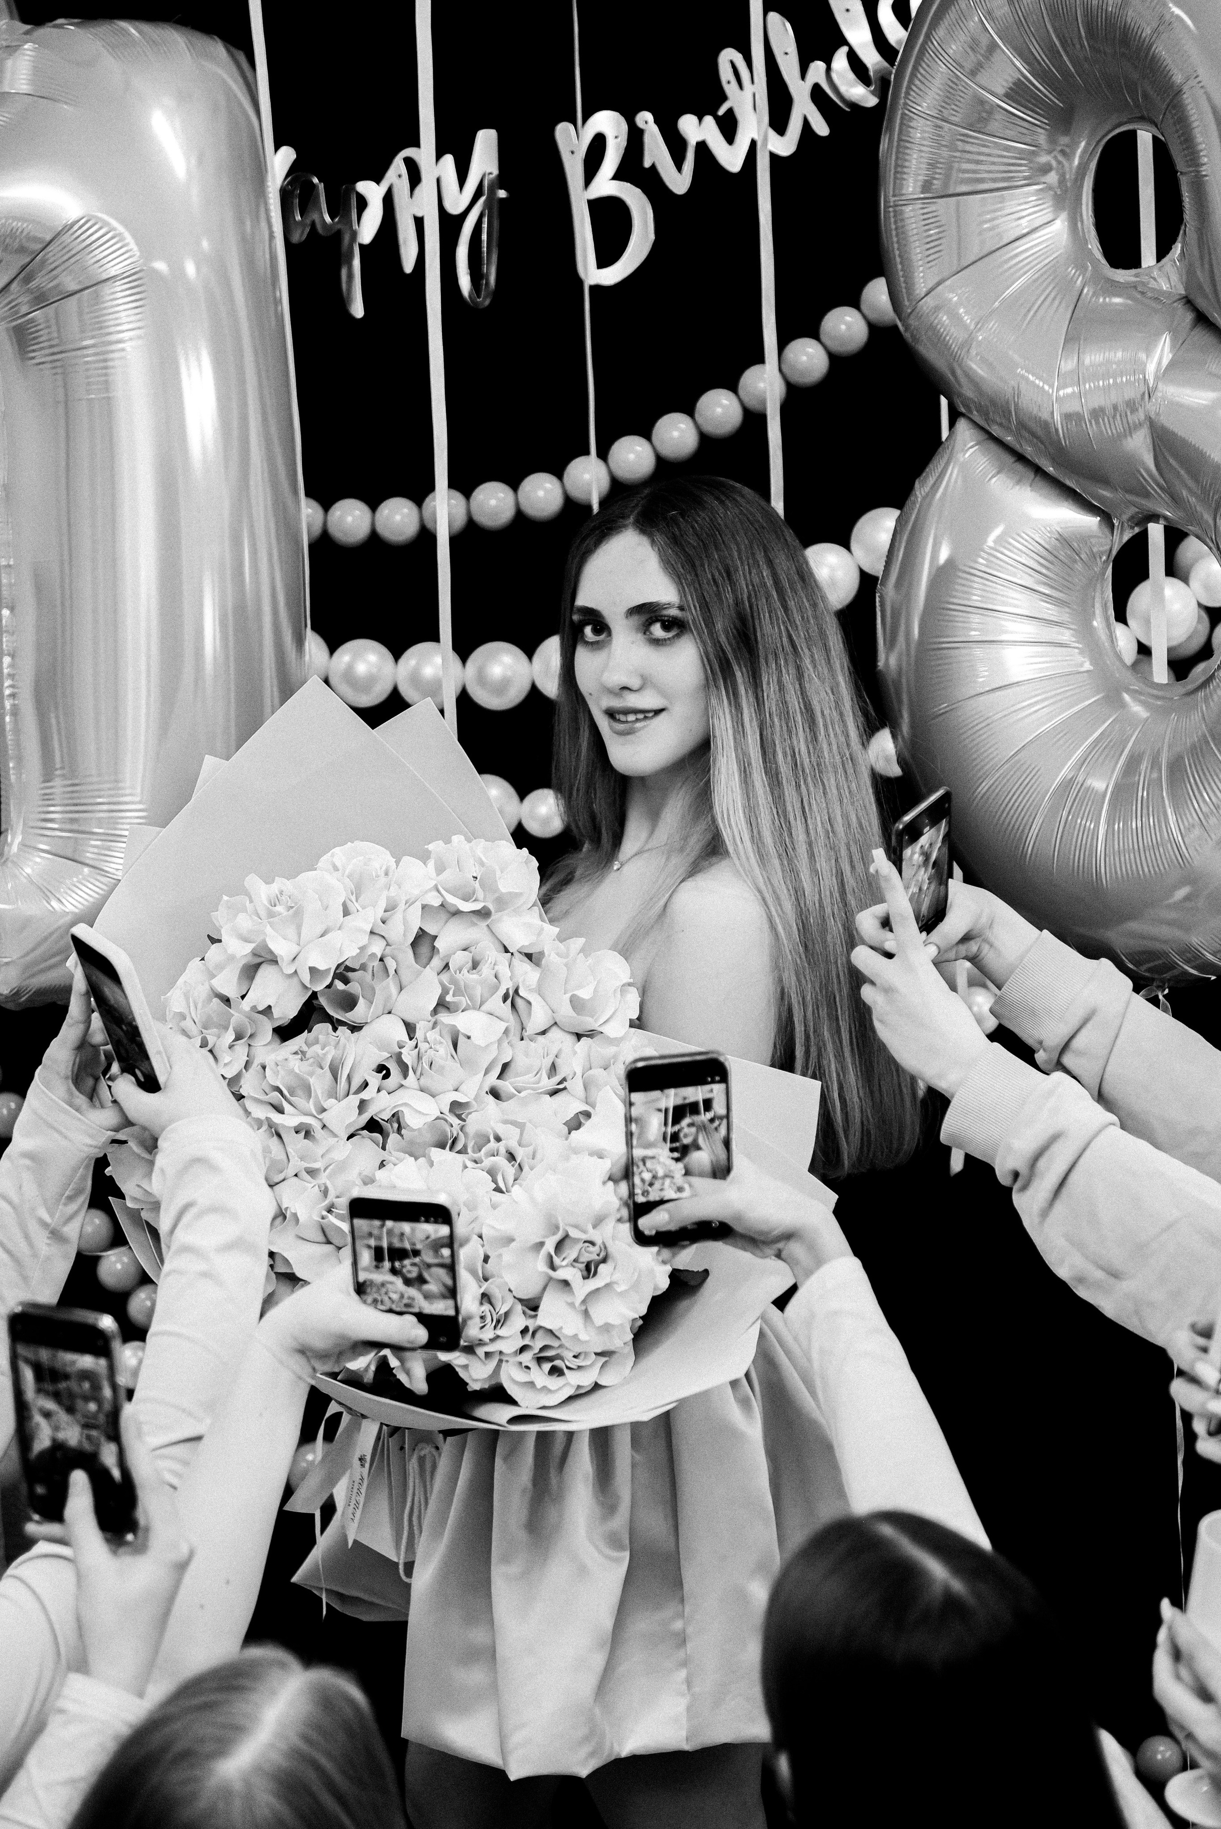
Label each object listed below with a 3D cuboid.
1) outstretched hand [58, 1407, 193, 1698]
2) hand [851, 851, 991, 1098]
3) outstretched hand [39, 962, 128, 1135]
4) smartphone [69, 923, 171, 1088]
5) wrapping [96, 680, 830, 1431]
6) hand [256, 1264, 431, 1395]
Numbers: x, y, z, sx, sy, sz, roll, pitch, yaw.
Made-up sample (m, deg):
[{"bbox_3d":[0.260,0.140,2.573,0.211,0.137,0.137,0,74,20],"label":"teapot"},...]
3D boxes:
[{"bbox_3d":[-0.308,0.405,2.000,0.080,0.180,0.085,7,-14,-20],"label":"outstretched hand"},{"bbox_3d":[0.216,0.044,2.270,0.075,0.180,0.080,-25,-8,28],"label":"hand"},{"bbox_3d":[-0.386,0.099,2.330,0.075,0.135,0.085,10,-7,-30],"label":"outstretched hand"},{"bbox_3d":[-0.357,0.082,2.310,0.011,0.147,0.073,-30,33,-25],"label":"smartphone"},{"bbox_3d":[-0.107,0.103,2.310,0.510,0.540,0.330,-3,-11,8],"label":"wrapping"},{"bbox_3d":[-0.175,0.276,2.100,0.125,0.095,0.090,-5,4,-37],"label":"hand"}]

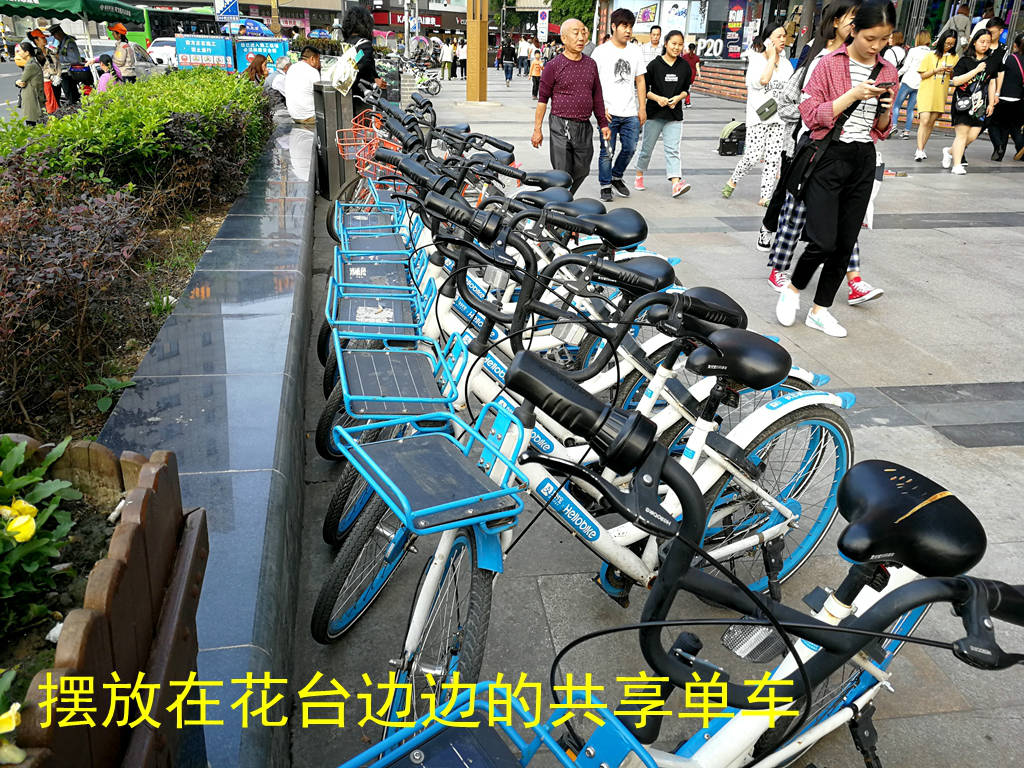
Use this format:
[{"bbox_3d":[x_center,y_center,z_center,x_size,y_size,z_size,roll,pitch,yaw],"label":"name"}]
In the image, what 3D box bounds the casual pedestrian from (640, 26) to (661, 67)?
[{"bbox_3d":[2.157,-4.452,12.086,0.500,1.730,0.360,3,23,2],"label":"casual pedestrian"}]

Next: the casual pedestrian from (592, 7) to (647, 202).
[{"bbox_3d":[1.071,-2.724,7.875,0.530,1.750,0.400,-3,23,-11],"label":"casual pedestrian"}]

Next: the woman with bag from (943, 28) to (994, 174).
[{"bbox_3d":[5.711,-3.498,9.950,0.500,1.660,0.400,-3,23,-12],"label":"woman with bag"}]

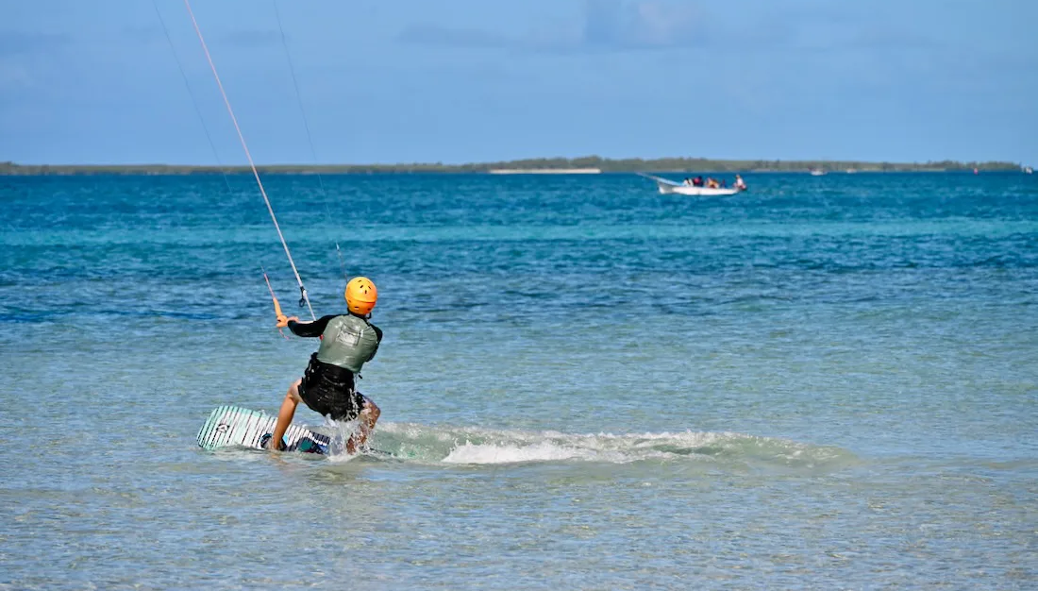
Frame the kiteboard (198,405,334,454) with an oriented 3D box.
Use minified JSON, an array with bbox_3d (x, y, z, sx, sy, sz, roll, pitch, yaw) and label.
[{"bbox_3d":[-1.526,1.103,41.000,1.450,0.430,0.090,15,-38,12],"label":"kiteboard"}]

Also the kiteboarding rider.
[{"bbox_3d":[-1.365,0.517,40.800,0.780,1.320,0.740,0,1,-20],"label":"kiteboarding rider"}]

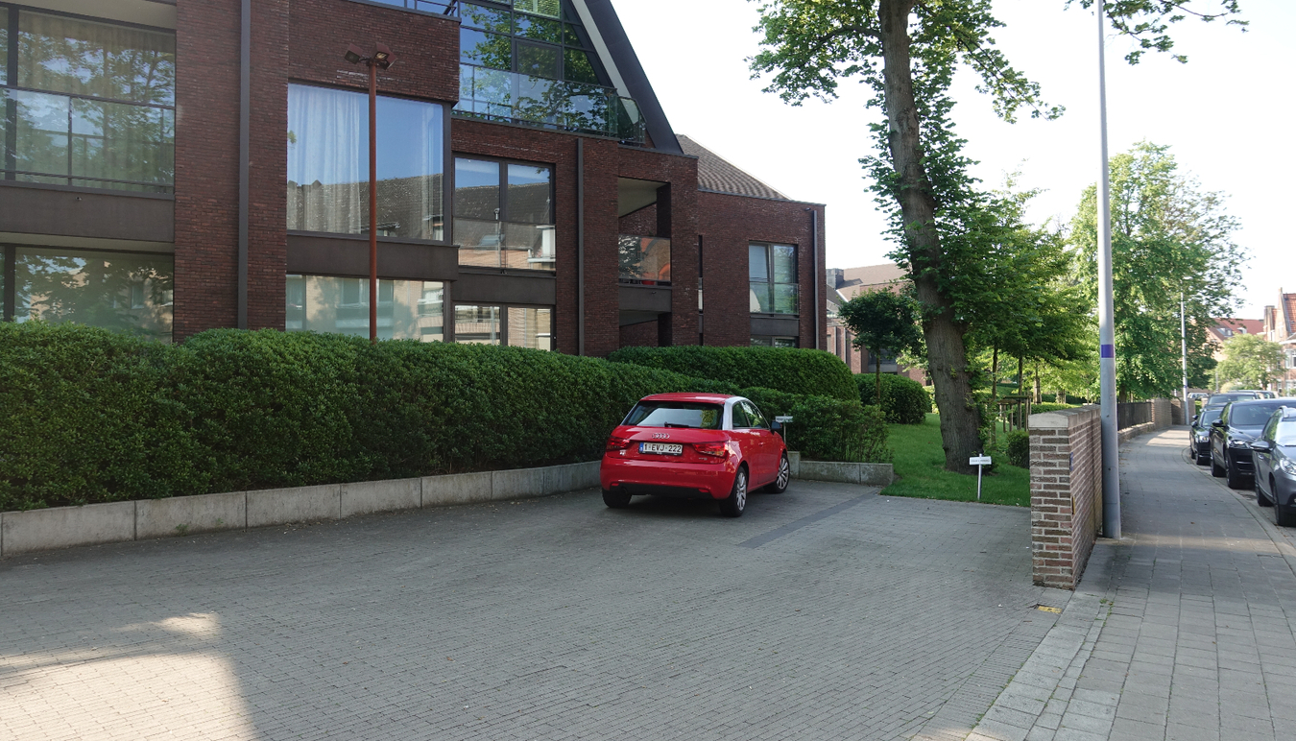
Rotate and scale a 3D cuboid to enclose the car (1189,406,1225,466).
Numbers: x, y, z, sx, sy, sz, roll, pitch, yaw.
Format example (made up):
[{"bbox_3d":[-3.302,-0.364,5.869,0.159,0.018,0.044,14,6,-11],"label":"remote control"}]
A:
[{"bbox_3d":[15.398,1.689,22.739,1.800,1.440,4.500,-2,-3,30],"label":"car"}]

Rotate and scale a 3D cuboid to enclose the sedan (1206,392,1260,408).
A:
[{"bbox_3d":[19.158,1.650,28.173,1.820,1.770,4.500,-2,-3,31],"label":"sedan"}]

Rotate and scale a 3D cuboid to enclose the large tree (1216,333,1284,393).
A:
[{"bbox_3d":[49.473,0.237,70.971,5.600,6.630,5.600,-2,-3,35],"label":"large tree"}]

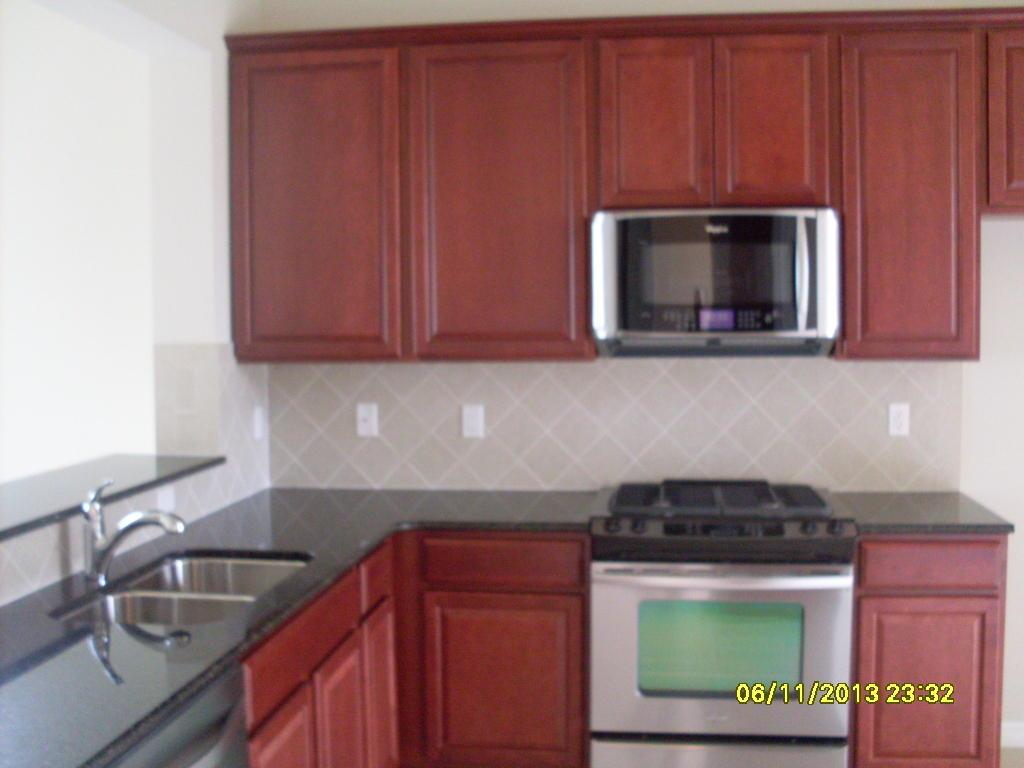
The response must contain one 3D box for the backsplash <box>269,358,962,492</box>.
[{"bbox_3d":[0.320,0.148,3.938,2.427,0.468,0.015,0,3,7],"label":"backsplash"}]

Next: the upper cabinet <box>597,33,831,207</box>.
[{"bbox_3d":[0.652,-0.828,3.687,0.751,0.558,0.326,0,3,7],"label":"upper cabinet"}]

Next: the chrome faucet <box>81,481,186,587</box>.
[{"bbox_3d":[-0.866,0.343,2.576,0.247,0.241,0.060,0,3,7],"label":"chrome faucet"}]

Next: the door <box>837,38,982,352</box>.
[{"bbox_3d":[1.233,-0.585,3.496,0.411,1.002,0.022,0,3,6],"label":"door"}]

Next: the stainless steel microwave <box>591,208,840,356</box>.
[{"bbox_3d":[0.652,-0.322,3.668,0.757,0.452,0.417,0,3,7],"label":"stainless steel microwave"}]

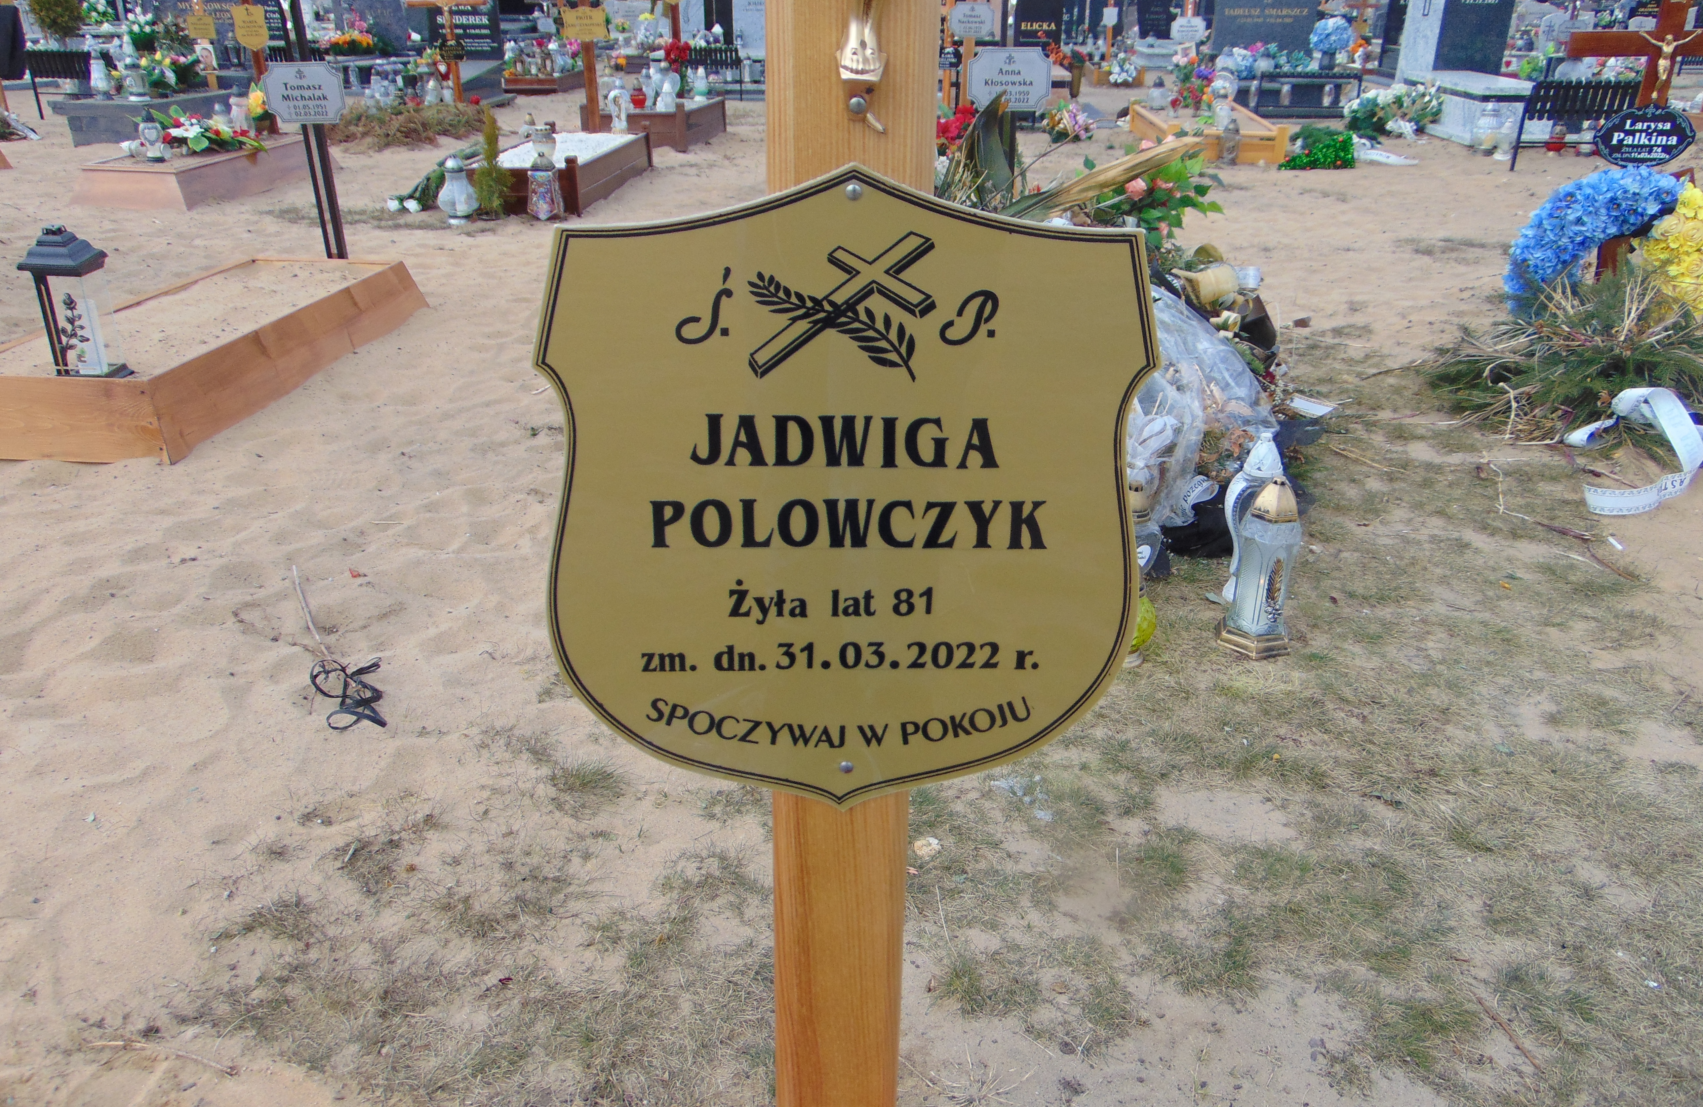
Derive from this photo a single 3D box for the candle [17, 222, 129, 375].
[{"bbox_3d":[-2.142,-0.681,3.395,0.159,0.434,0.159,-2,26,-3],"label":"candle"}]

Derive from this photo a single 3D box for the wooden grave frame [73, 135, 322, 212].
[{"bbox_3d":[-3.933,-2.381,7.601,0.724,0.202,1.692,3,26,7],"label":"wooden grave frame"}]

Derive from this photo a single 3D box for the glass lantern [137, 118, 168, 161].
[{"bbox_3d":[-4.170,-2.474,7.315,0.150,0.253,0.150,-13,29,-26],"label":"glass lantern"}]

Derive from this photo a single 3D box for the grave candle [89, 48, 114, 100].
[{"bbox_3d":[-6.601,-4.223,10.828,0.160,0.410,0.160,-7,26,-15],"label":"grave candle"}]

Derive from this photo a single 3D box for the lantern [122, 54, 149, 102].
[{"bbox_3d":[-5.388,-3.566,9.237,0.185,0.299,0.185,-13,29,-26],"label":"lantern"}]

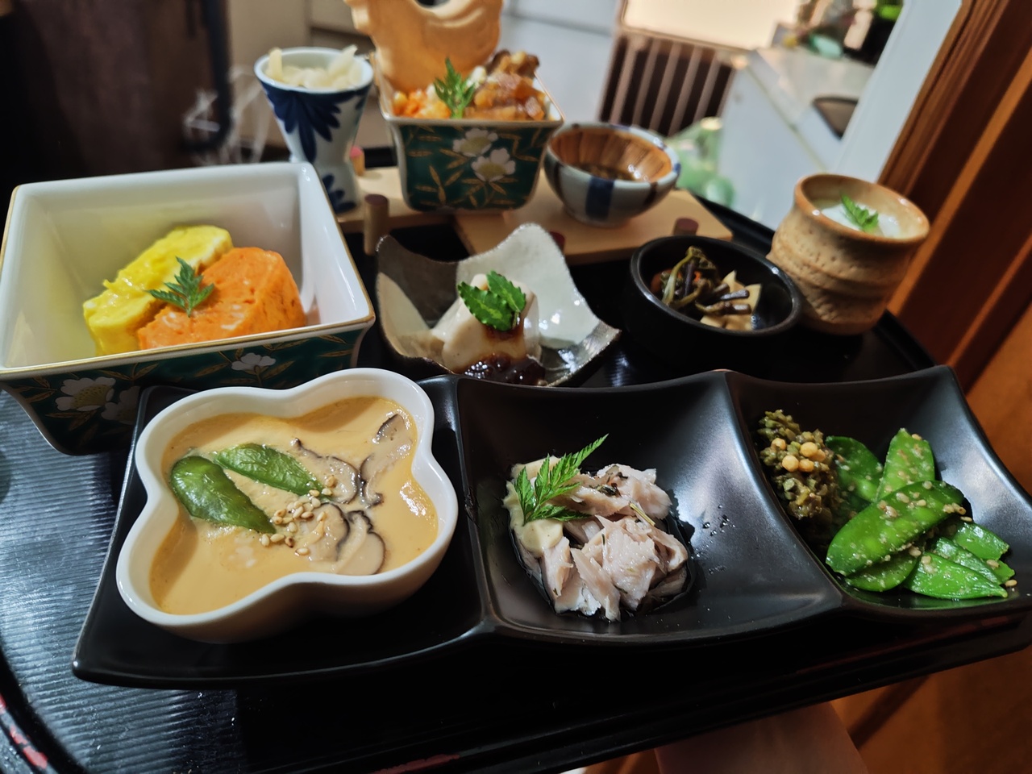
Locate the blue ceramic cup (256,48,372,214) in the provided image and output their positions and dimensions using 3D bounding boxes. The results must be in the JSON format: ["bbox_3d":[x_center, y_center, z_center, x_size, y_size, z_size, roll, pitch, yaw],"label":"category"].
[{"bbox_3d":[-0.096,-0.124,0.340,0.054,0.065,0.054,-6,45,-16],"label":"blue ceramic cup"}]

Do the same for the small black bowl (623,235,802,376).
[{"bbox_3d":[0.090,-0.035,0.329,0.080,0.038,0.080,5,43,-5],"label":"small black bowl"}]

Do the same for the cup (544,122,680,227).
[{"bbox_3d":[0.049,-0.112,0.376,0.073,0.035,0.073,5,43,-5],"label":"cup"}]

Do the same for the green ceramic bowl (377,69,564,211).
[{"bbox_3d":[-0.032,-0.136,0.373,0.086,0.054,0.084,-4,45,-15],"label":"green ceramic bowl"}]

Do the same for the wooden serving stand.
[{"bbox_3d":[-0.004,-0.098,0.382,0.227,0.032,0.106,-11,47,-21],"label":"wooden serving stand"}]

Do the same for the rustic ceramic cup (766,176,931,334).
[{"bbox_3d":[0.173,-0.072,0.369,0.070,0.056,0.070,5,43,-5],"label":"rustic ceramic cup"}]

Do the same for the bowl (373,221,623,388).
[{"bbox_3d":[-0.011,-0.032,0.306,0.084,0.040,0.084,-7,46,-17],"label":"bowl"}]

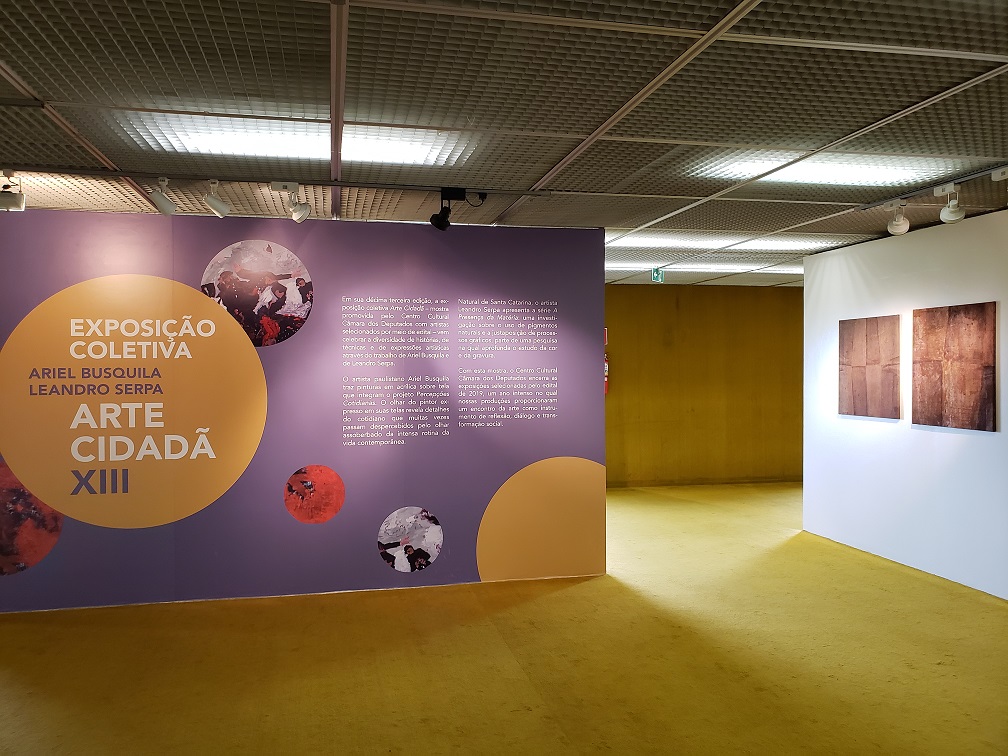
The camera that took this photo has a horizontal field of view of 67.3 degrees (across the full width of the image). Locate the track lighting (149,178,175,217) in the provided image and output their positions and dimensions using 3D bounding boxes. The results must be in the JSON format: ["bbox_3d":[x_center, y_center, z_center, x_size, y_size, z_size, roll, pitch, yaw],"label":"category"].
[{"bbox_3d":[-1.675,-0.890,3.724,0.090,0.190,0.145,0,1,12],"label":"track lighting"}]

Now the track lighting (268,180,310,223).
[{"bbox_3d":[-1.090,-0.894,3.848,0.170,0.205,0.155,0,1,14],"label":"track lighting"}]

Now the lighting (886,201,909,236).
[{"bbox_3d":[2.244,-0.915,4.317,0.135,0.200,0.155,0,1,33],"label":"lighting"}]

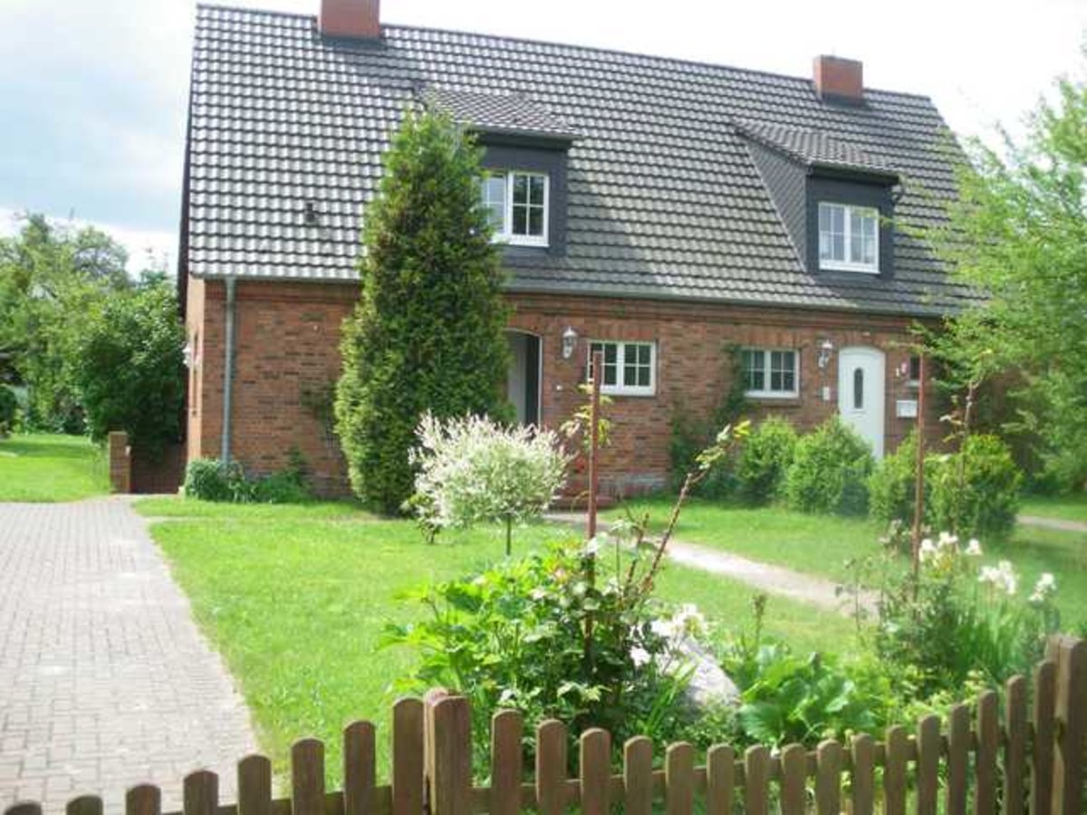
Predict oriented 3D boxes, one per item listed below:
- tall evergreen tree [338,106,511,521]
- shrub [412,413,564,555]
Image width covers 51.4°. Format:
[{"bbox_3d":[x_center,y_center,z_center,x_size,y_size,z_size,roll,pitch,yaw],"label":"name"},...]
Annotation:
[{"bbox_3d":[-1.727,-1.352,16.149,2.484,5.771,2.484,1,-1,-18],"label":"tall evergreen tree"},{"bbox_3d":[-0.555,0.776,11.534,1.636,1.433,1.587,1,-1,0],"label":"shrub"}]

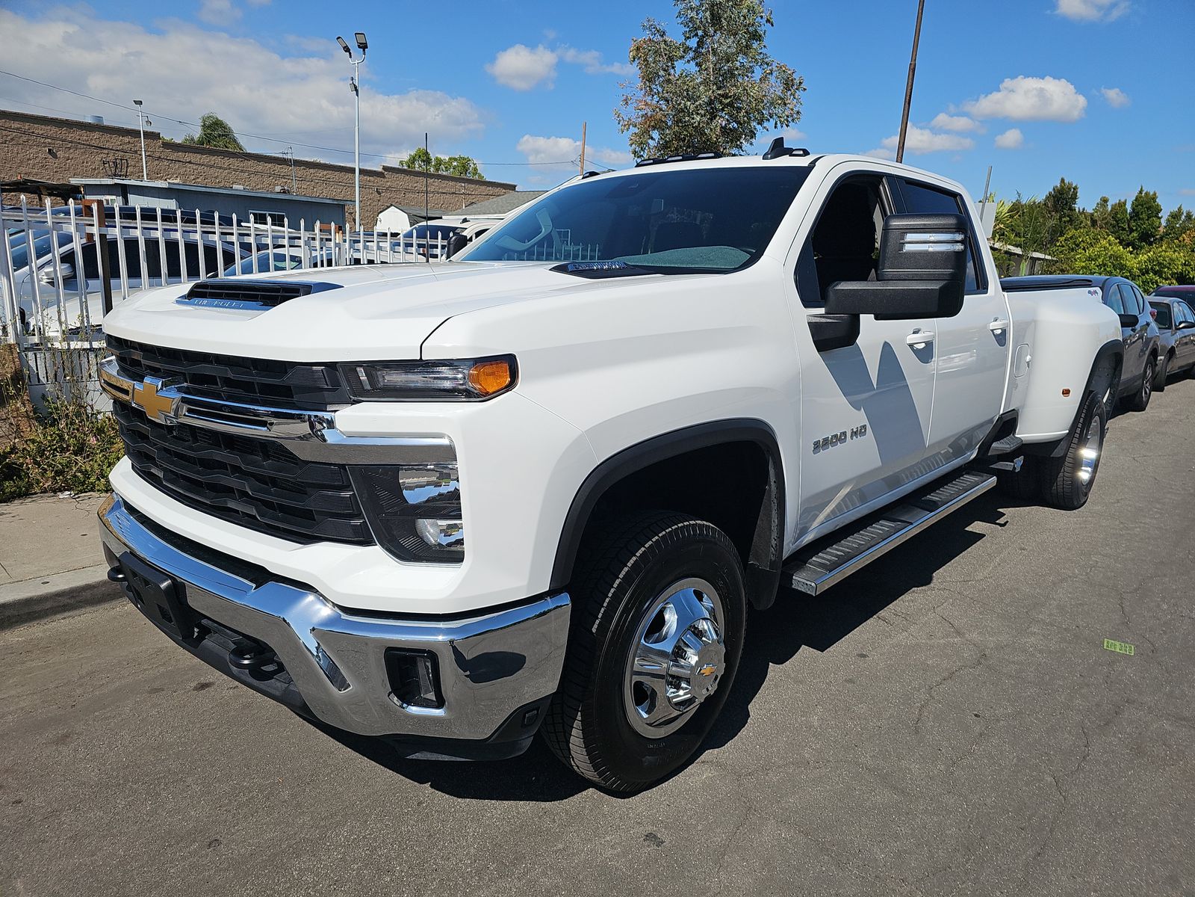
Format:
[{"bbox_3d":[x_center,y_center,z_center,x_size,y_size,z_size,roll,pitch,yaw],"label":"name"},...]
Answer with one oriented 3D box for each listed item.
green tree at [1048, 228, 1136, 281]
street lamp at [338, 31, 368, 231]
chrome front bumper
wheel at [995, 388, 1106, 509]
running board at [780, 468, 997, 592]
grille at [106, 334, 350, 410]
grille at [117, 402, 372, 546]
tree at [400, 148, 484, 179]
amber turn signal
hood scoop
[{"bbox_3d":[15.932,-5.367,25.957,3.400,3.340,3.000,9,13,30],"label":"green tree"},{"bbox_3d":[-5.753,-6.179,19.132,0.800,7.050,0.500,-2,12,-16],"label":"street lamp"},{"bbox_3d":[-1.004,0.321,2.288,2.060,0.330,0.500,11,15,41],"label":"chrome front bumper"},{"bbox_3d":[3.109,-0.012,5.513,0.580,0.800,0.800,11,15,41],"label":"wheel"},{"bbox_3d":[1.335,0.315,3.456,0.170,0.070,2.000,11,17,41],"label":"running board"},{"bbox_3d":[-1.112,-0.231,2.151,1.420,0.125,0.140,11,15,41],"label":"grille"},{"bbox_3d":[-1.108,0.029,2.212,1.440,0.240,0.180,11,15,41],"label":"grille"},{"bbox_3d":[-8.893,-12.643,45.887,5.000,8.810,4.800,-1,12,-11],"label":"tree"},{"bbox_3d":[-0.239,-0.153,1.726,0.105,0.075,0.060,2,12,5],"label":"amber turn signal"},{"bbox_3d":[-0.963,-0.446,2.274,0.840,0.085,0.260,11,15,41],"label":"hood scoop"}]

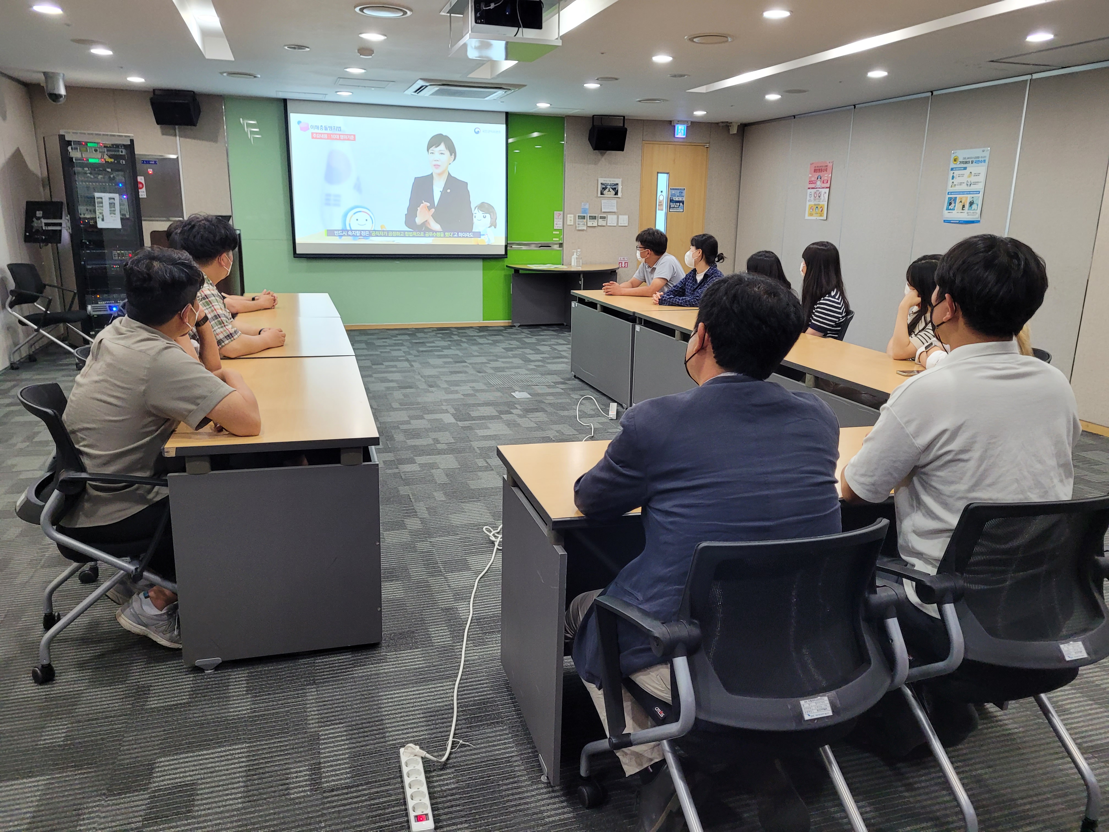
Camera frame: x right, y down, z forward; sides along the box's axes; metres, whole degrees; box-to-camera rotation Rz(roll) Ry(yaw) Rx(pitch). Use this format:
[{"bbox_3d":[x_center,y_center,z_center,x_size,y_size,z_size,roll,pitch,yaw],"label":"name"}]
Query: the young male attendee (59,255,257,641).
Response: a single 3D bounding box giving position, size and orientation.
[{"bbox_3d":[-1.237,0.115,2.656,0.660,1.270,0.540,-7,16,-30],"label":"young male attendee"}]

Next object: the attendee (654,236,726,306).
[{"bbox_3d":[1.145,-0.777,6.487,0.720,1.260,0.520,-3,15,-16],"label":"attendee"}]

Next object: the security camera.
[{"bbox_3d":[-4.478,-2.926,7.455,0.158,0.250,0.158,14,18,41],"label":"security camera"}]

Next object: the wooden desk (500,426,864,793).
[{"bbox_3d":[0.583,0.491,2.491,1.410,0.735,0.610,-3,15,-16],"label":"wooden desk"}]

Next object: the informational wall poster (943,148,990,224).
[{"bbox_3d":[3.437,-1.915,6.959,0.010,0.595,0.420,-3,14,-17],"label":"informational wall poster"}]

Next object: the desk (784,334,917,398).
[{"bbox_3d":[1.508,0.134,3.996,0.610,0.735,1.410,-3,15,-16],"label":"desk"}]

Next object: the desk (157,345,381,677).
[{"bbox_3d":[-1.046,0.255,3.241,0.600,0.730,1.480,-3,14,-16],"label":"desk"}]

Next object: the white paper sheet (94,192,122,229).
[{"bbox_3d":[-4.227,-1.940,7.889,0.207,0.305,0.012,-9,17,-35],"label":"white paper sheet"}]

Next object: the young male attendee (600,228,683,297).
[{"bbox_3d":[0.800,-0.959,7.204,0.720,1.280,0.520,1,14,-1],"label":"young male attendee"}]

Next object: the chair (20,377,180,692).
[{"bbox_3d":[-1.376,0.335,2.671,0.610,0.860,0.600,-4,15,-21],"label":"chair"}]

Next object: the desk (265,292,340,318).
[{"bbox_3d":[-1.894,-0.444,6.000,0.600,0.730,1.500,-3,14,-16],"label":"desk"}]

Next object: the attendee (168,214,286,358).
[{"bbox_3d":[-1.696,-0.281,4.050,0.800,1.350,0.560,-5,16,-23],"label":"attendee"}]

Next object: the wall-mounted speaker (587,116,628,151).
[{"bbox_3d":[0.600,-3.229,9.533,0.380,0.400,0.280,-3,15,-16],"label":"wall-mounted speaker"}]

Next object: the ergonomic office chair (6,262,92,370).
[{"bbox_3d":[-4.323,-0.858,7.175,0.630,0.855,0.570,-1,14,-11],"label":"ergonomic office chair"}]

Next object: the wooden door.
[{"bbox_3d":[1.481,-2.272,10.572,0.900,2.270,0.080,-3,14,-17],"label":"wooden door"}]

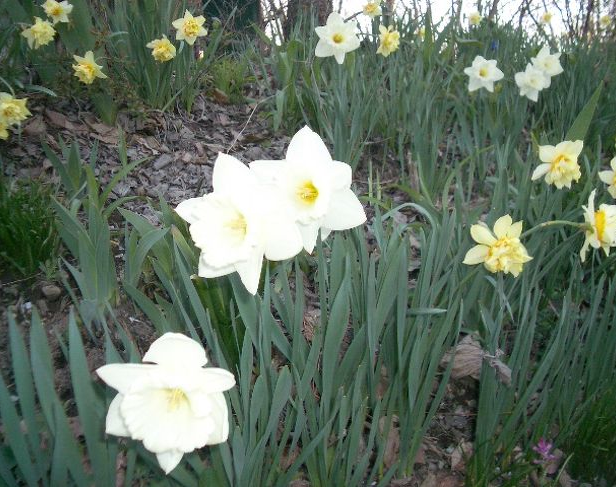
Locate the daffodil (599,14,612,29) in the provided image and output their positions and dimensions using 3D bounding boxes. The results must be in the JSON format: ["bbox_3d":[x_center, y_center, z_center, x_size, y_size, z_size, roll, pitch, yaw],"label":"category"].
[{"bbox_3d":[1.811,-1.352,4.000,0.076,0.082,0.050,8,30,22],"label":"daffodil"}]

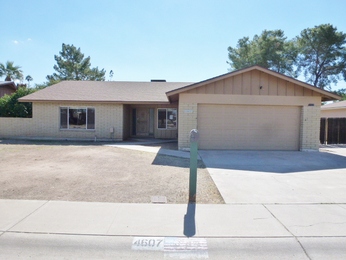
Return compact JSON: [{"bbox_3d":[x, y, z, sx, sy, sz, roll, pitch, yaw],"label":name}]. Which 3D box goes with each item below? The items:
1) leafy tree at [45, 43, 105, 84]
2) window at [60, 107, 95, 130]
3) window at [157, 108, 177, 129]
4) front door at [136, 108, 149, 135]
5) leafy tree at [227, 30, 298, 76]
[{"bbox_3d":[-12.548,-5.661,31.217,8.000,11.282,7.600,1,2,1],"label":"leafy tree"},{"bbox_3d":[-6.212,-0.719,15.700,2.260,1.500,0.120,1,2,1],"label":"window"},{"bbox_3d":[-0.404,-0.772,17.000,1.370,1.500,0.120,1,2,1],"label":"window"},{"bbox_3d":[-2.264,-0.607,18.000,0.930,2.040,0.080,1,2,1],"label":"front door"},{"bbox_3d":[11.082,-6.025,30.246,8.800,12.826,8.200,1,2,1],"label":"leafy tree"}]

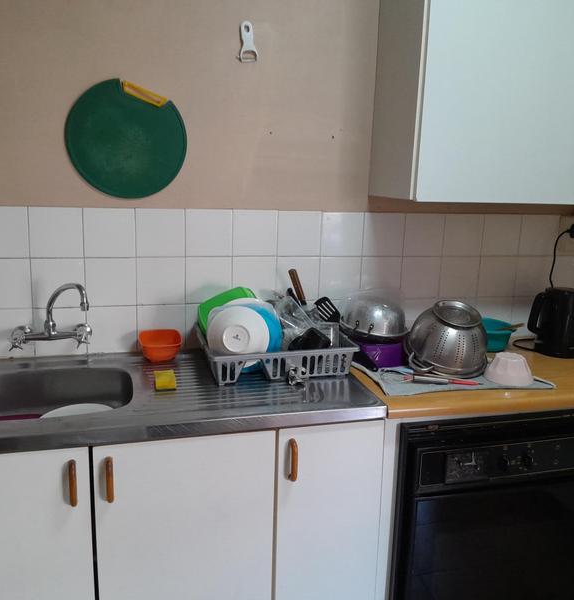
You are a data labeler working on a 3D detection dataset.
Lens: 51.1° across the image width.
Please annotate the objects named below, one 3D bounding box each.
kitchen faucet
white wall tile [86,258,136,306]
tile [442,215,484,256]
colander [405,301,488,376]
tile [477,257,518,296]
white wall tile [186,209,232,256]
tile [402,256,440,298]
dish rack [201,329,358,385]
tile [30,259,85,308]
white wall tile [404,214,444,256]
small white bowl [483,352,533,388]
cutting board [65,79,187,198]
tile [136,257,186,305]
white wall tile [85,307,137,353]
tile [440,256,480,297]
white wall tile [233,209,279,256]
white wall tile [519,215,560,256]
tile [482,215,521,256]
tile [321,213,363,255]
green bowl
[{"bbox_3d":[-0.689,0.045,1.757,0.222,0.192,0.170,-1,10,-15],"label":"kitchen faucet"},{"bbox_3d":[-0.548,-0.056,1.881,0.150,0.150,0.010,-1,10,-14],"label":"white wall tile"},{"bbox_3d":[0.632,-0.232,2.153,0.150,0.150,0.008,-1,10,-15],"label":"tile"},{"bbox_3d":[0.489,0.099,1.783,0.257,0.139,0.307,31,36,32],"label":"colander"},{"bbox_3d":[0.779,-0.086,2.232,0.150,0.150,0.010,-1,11,-14],"label":"tile"},{"bbox_3d":[-0.251,-0.216,1.936,0.150,0.150,0.010,-1,11,-14],"label":"white wall tile"},{"bbox_3d":[0.482,-0.079,2.141,0.150,0.150,0.008,-1,10,-15],"label":"tile"},{"bbox_3d":[-0.036,0.154,1.784,0.420,0.097,0.350,-1,10,-15],"label":"dish rack"},{"bbox_3d":[-0.686,-0.051,1.810,0.149,0.148,0.008,-1,11,-15],"label":"tile"},{"bbox_3d":[0.479,-0.225,2.084,0.149,0.148,0.008,-1,11,-15],"label":"white wall tile"},{"bbox_3d":[0.633,0.192,1.709,0.135,0.067,0.135,1,10,0],"label":"small white bowl"},{"bbox_3d":[-0.469,-0.473,1.774,0.348,0.343,0.013,-1,11,-15],"label":"cutting board"},{"bbox_3d":[-0.400,-0.061,1.918,0.150,0.150,0.010,-1,10,-14],"label":"tile"},{"bbox_3d":[-0.552,0.094,1.907,0.150,0.150,0.010,-1,10,-14],"label":"white wall tile"},{"bbox_3d":[0.620,-0.081,2.148,0.149,0.148,0.008,-1,11,-15],"label":"tile"},{"bbox_3d":[-0.102,-0.212,1.933,0.149,0.148,0.008,-1,11,-15],"label":"white wall tile"},{"bbox_3d":[0.914,-0.234,2.196,0.149,0.148,0.008,-1,11,-15],"label":"white wall tile"},{"bbox_3d":[0.779,-0.236,2.192,0.150,0.150,0.008,-1,10,-15],"label":"tile"},{"bbox_3d":[0.189,-0.224,2.050,0.150,0.150,0.010,-1,11,-14],"label":"tile"},{"bbox_3d":[0.690,0.125,2.118,0.220,0.076,0.220,-1,11,-14],"label":"green bowl"}]

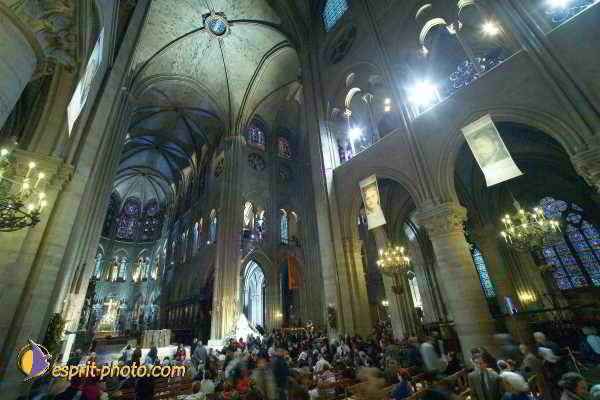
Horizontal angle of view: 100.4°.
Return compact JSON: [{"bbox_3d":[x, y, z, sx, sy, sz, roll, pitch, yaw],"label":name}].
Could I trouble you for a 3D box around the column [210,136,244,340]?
[{"bbox_3d":[-7.867,2.765,28.810,2.500,23.520,2.500,14,-30,-36],"label":"column"}]

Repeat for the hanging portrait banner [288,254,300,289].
[{"bbox_3d":[-0.631,8.963,31.138,1.750,4.340,0.100,14,-30,-36],"label":"hanging portrait banner"}]

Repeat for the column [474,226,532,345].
[{"bbox_3d":[10.439,4.228,13.080,1.100,5.720,1.100,14,-30,-36],"label":"column"}]

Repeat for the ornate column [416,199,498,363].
[{"bbox_3d":[6.263,2.960,9.722,1.420,5.870,1.420,14,-30,-36],"label":"ornate column"}]

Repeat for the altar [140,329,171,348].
[{"bbox_3d":[-11.381,10.951,19.753,1.800,1.300,1.100,14,-30,-36],"label":"altar"}]

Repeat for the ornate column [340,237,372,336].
[{"bbox_3d":[3.055,4.886,13.546,1.050,5.870,1.050,14,-30,-36],"label":"ornate column"}]

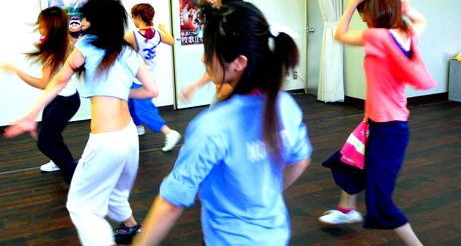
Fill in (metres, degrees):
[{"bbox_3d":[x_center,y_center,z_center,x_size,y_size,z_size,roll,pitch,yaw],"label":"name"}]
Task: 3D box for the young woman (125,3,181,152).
[{"bbox_3d":[-0.803,-0.520,5.900,0.700,1.430,0.580,9,16,38],"label":"young woman"}]

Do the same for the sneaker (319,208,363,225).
[{"bbox_3d":[0.696,0.592,3.627,0.270,0.095,0.095,-1,13,4],"label":"sneaker"}]

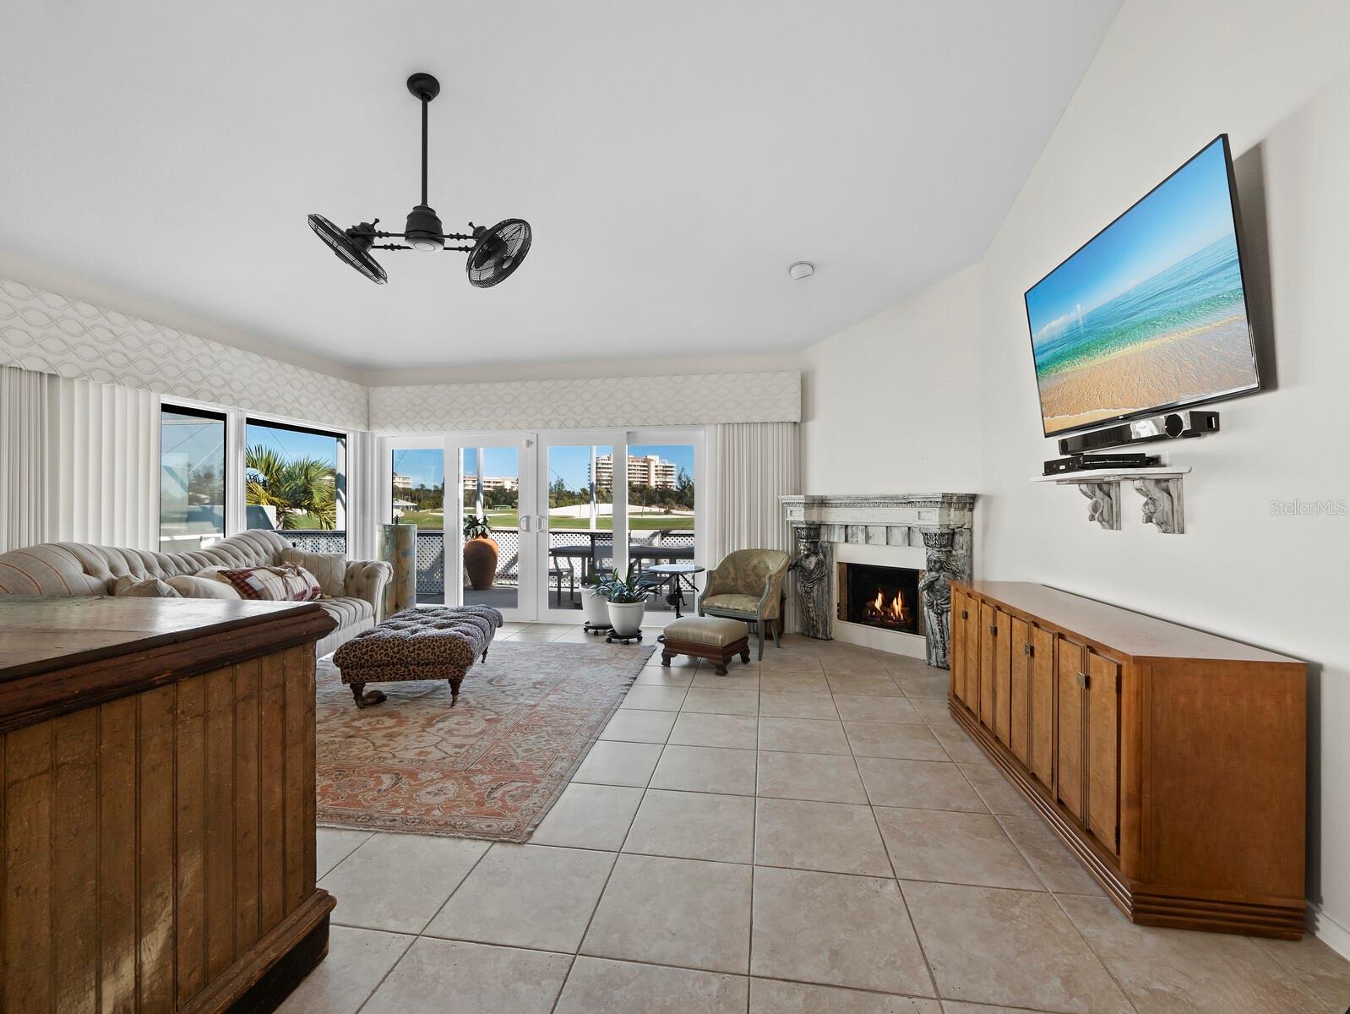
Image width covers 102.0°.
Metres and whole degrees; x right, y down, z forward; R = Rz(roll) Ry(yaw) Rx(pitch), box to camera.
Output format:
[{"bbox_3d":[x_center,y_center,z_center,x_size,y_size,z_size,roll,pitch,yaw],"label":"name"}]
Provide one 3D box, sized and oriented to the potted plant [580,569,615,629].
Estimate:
[{"bbox_3d":[-0.746,0.912,5.400,0.380,0.600,0.380,0,0,0],"label":"potted plant"}]

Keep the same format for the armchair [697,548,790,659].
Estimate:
[{"bbox_3d":[0.615,0.801,4.720,0.620,0.830,0.620,0,0,35],"label":"armchair"}]

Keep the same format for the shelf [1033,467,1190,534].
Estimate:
[{"bbox_3d":[1.809,-0.021,2.321,0.250,0.250,0.630,0,0,10],"label":"shelf"}]

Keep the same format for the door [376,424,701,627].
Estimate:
[{"bbox_3d":[-1.508,0.209,5.858,3.610,2.040,0.120,0,0,10],"label":"door"}]

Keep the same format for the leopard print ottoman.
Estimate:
[{"bbox_3d":[-1.690,1.000,3.820,0.820,0.445,1.120,0,0,-8],"label":"leopard print ottoman"}]

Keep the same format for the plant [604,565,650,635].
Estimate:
[{"bbox_3d":[-0.444,0.878,5.050,0.420,0.700,0.420,0,0,0],"label":"plant"}]

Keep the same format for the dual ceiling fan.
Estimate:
[{"bbox_3d":[-1.260,-1.600,2.720,1.100,1.040,0.460,0,0,-3],"label":"dual ceiling fan"}]

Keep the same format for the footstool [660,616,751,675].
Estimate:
[{"bbox_3d":[0.250,1.054,4.250,0.540,0.325,0.420,0,0,31],"label":"footstool"}]

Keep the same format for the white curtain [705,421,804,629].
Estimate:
[{"bbox_3d":[0.770,0.193,5.356,0.910,2.050,0.130,0,0,10],"label":"white curtain"}]

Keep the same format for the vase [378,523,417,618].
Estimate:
[{"bbox_3d":[-2.968,0.715,5.845,0.375,1.040,0.375,0,0,10],"label":"vase"}]

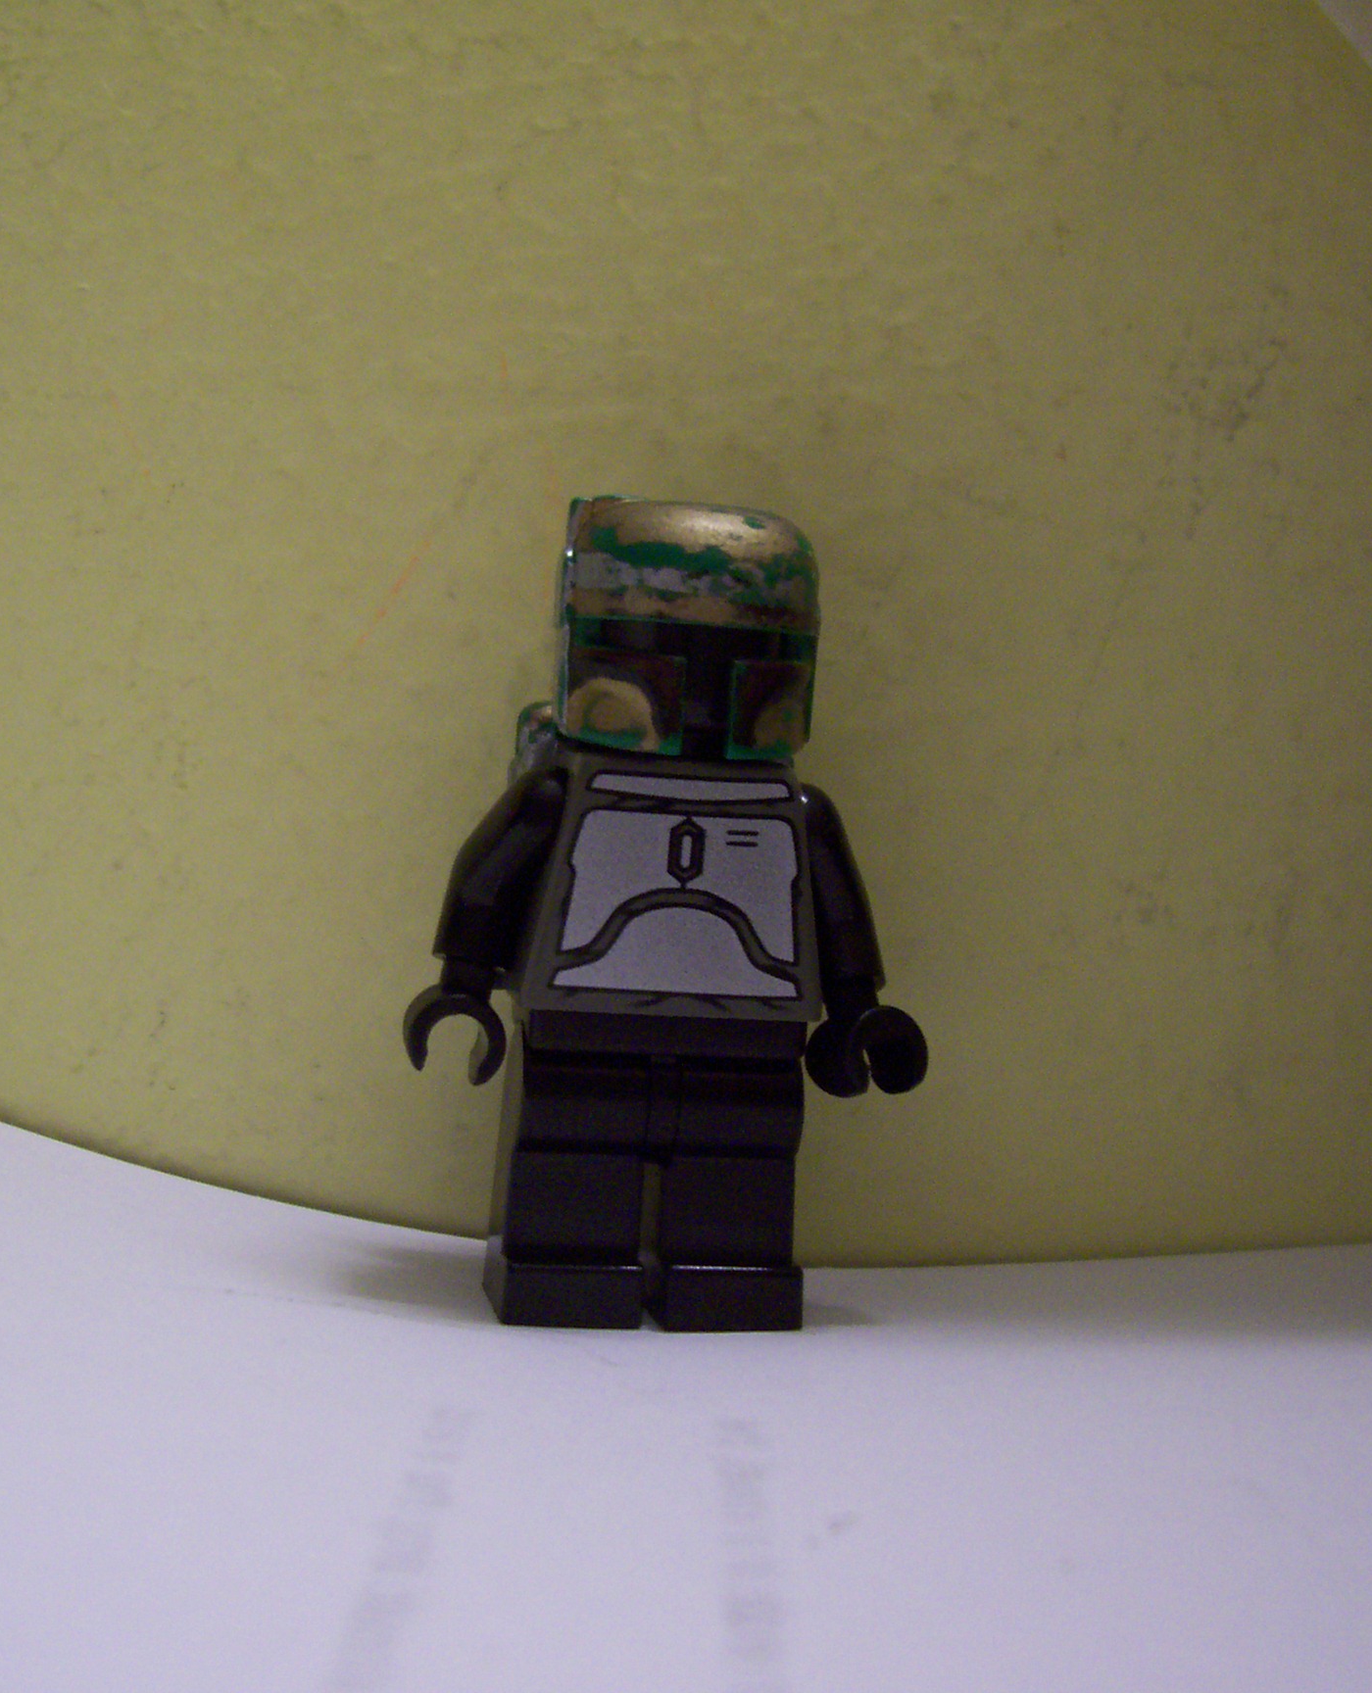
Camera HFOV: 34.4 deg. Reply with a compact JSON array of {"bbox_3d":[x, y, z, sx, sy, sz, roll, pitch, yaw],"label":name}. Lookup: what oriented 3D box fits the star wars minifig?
[{"bbox_3d":[-0.001,0.003,0.119,0.028,0.042,0.014,4,1,-14],"label":"star wars minifig"}]

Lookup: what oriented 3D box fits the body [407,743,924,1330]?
[{"bbox_3d":[-0.001,0.010,0.118,0.028,0.029,0.009,4,1,-14],"label":"body"}]

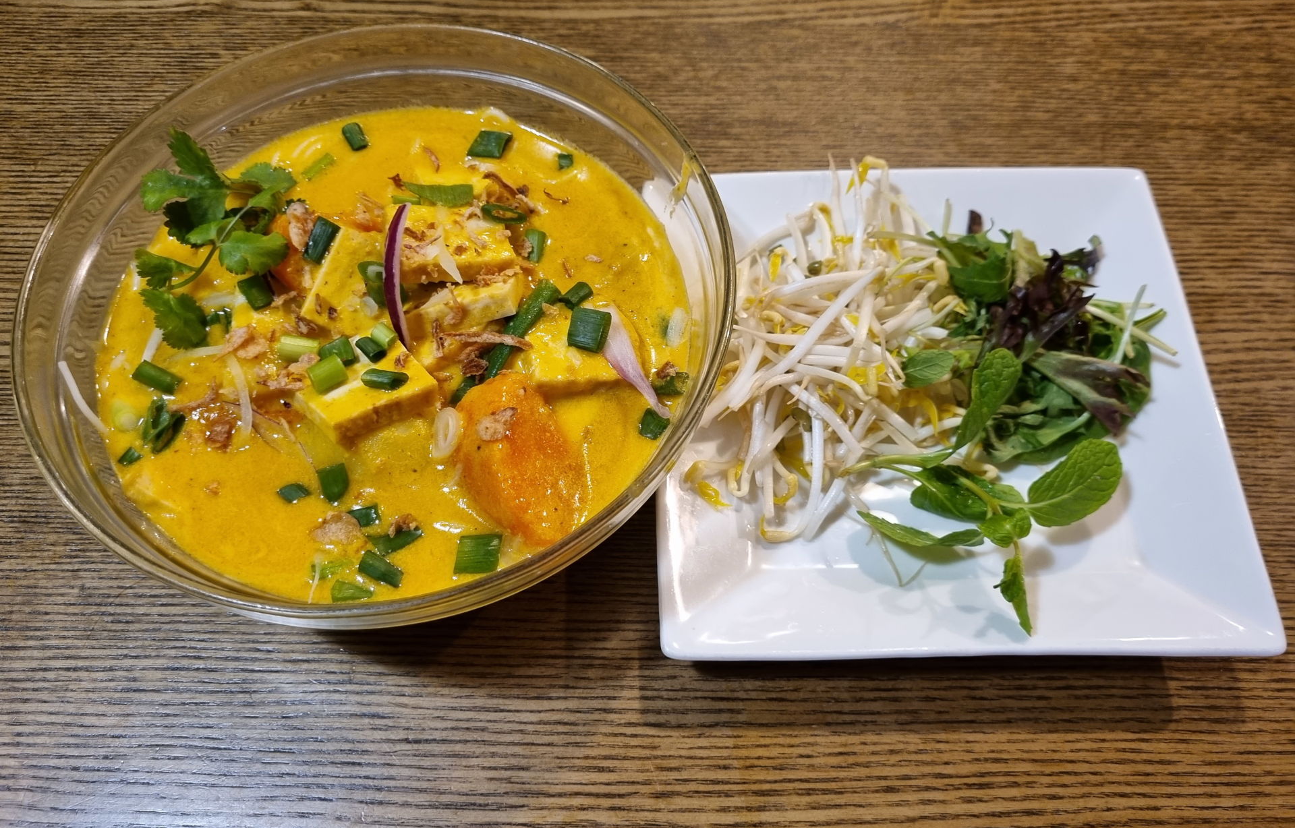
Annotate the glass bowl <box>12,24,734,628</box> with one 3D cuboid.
[{"bbox_3d":[-0.083,-0.024,0.344,0.220,0.090,0.220,0,63,0],"label":"glass bowl"}]

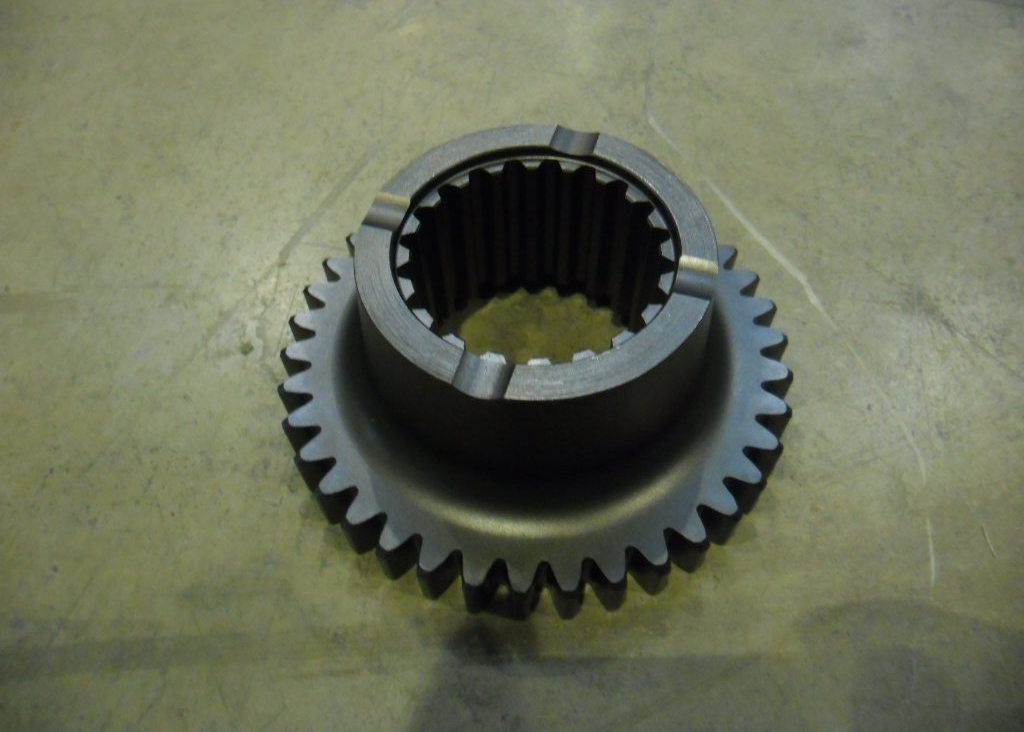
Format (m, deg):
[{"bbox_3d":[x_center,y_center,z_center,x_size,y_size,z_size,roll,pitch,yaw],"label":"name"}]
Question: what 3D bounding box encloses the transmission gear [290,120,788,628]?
[{"bbox_3d":[0.007,-0.012,0.227,0.151,0.066,0.151,12,58,9],"label":"transmission gear"}]

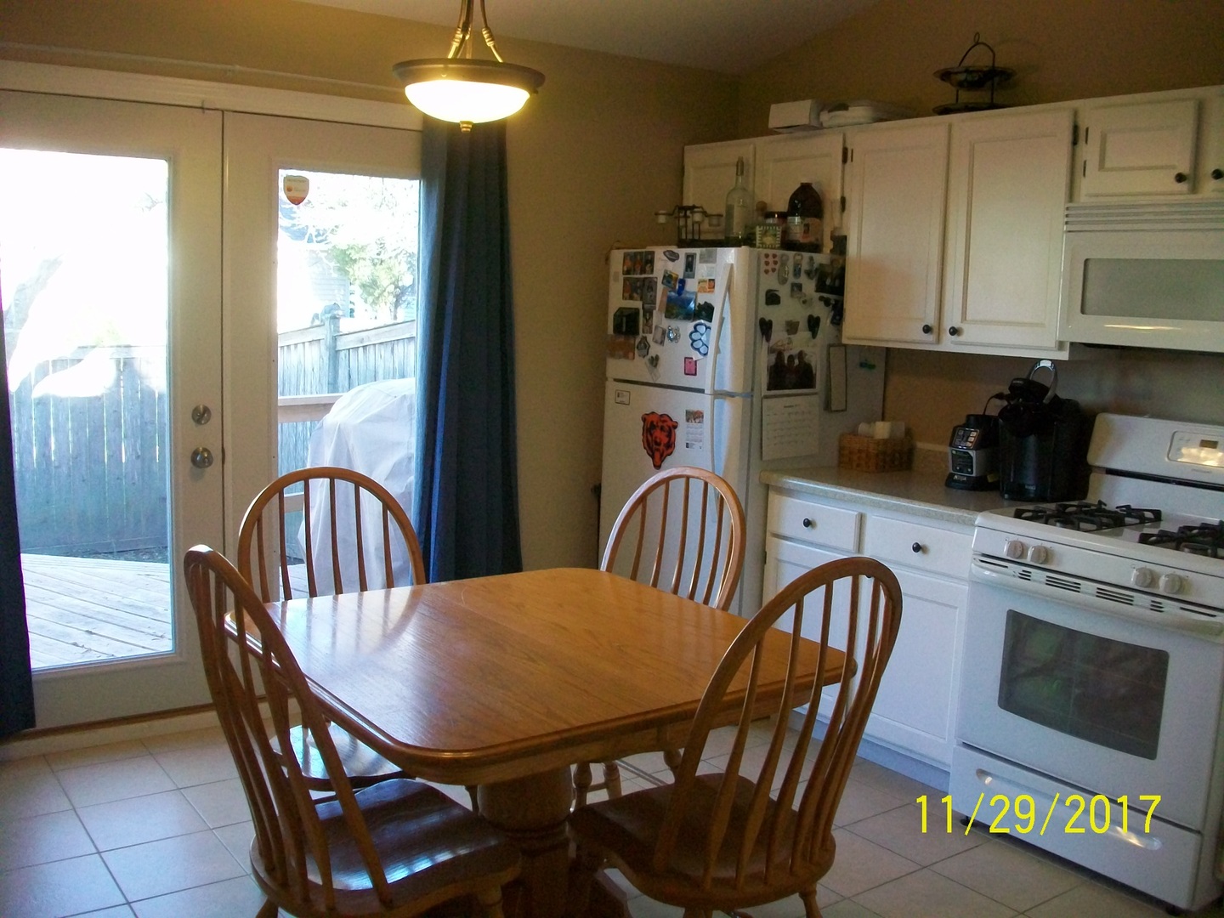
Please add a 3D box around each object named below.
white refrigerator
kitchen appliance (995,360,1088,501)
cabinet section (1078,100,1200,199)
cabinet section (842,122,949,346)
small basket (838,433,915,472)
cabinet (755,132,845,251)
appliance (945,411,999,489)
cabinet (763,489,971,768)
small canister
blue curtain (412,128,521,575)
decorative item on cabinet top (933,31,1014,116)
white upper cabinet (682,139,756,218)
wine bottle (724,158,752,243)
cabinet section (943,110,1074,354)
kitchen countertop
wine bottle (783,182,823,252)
[{"bbox_3d":[0.478,0.061,4.381,0.780,1.685,0.735,-3,9,-37],"label":"white refrigerator"},{"bbox_3d":[1.346,-0.091,3.518,0.230,0.420,0.190,-5,10,-42],"label":"kitchen appliance"},{"bbox_3d":[1.580,-0.868,3.247,0.300,0.262,0.345,-4,10,-37],"label":"cabinet section"},{"bbox_3d":[1.078,-0.767,3.940,0.300,0.730,0.425,-4,10,-37],"label":"cabinet section"},{"bbox_3d":[0.980,-0.024,4.181,0.220,0.120,0.165,-3,9,-37],"label":"small basket"},{"bbox_3d":[0.778,-0.972,4.141,0.320,0.385,0.440,-4,9,-37],"label":"cabinet"},{"bbox_3d":[1.210,-0.026,3.673,0.185,0.240,0.155,-4,10,-40],"label":"appliance"},{"bbox_3d":[1.027,0.531,3.829,0.620,0.830,0.915,-3,9,-37],"label":"cabinet"},{"bbox_3d":[0.544,-0.781,3.901,0.105,0.144,0.105,-4,9,-37],"label":"small canister"},{"bbox_3d":[-0.541,-0.265,4.322,0.490,2.120,0.120,-4,9,-37],"label":"blue curtain"},{"bbox_3d":[1.191,-1.254,3.723,0.270,0.310,0.270,-3,9,-37],"label":"decorative item on cabinet top"},{"bbox_3d":[0.533,-1.081,4.624,0.315,0.380,0.450,-3,9,-37],"label":"white upper cabinet"},{"bbox_3d":[0.459,-0.916,4.074,0.100,0.347,0.100,2,7,0],"label":"wine bottle"},{"bbox_3d":[1.337,-0.708,3.594,0.300,0.730,0.420,-4,10,-37],"label":"cabinet section"},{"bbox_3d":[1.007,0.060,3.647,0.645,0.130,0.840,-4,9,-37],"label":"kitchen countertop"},{"bbox_3d":[0.665,-0.826,3.886,0.128,0.250,0.128,2,8,0],"label":"wine bottle"}]

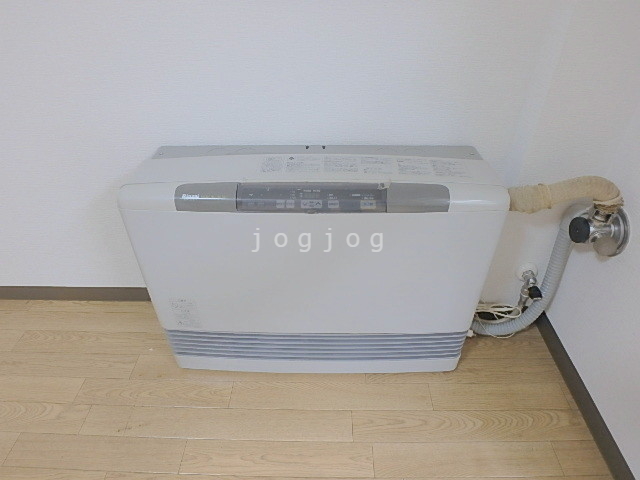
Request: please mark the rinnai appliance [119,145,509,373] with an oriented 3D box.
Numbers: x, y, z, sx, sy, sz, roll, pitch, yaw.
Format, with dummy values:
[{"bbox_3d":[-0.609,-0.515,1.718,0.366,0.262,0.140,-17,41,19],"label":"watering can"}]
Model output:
[{"bbox_3d":[-0.010,0.061,0.934,0.710,0.549,0.232,0,37,1],"label":"rinnai appliance"}]

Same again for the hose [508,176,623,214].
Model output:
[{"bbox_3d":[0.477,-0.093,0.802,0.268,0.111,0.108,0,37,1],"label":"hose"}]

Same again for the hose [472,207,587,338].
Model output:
[{"bbox_3d":[0.516,0.082,0.985,0.185,0.473,0.079,0,37,1],"label":"hose"}]

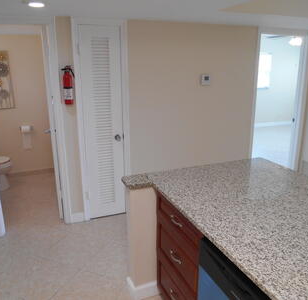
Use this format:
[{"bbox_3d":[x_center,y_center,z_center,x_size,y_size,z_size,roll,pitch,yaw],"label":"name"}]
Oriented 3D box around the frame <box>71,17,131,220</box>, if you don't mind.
[{"bbox_3d":[-0.529,-0.259,3.219,0.543,2.098,0.120,-6,15,-20],"label":"frame"}]

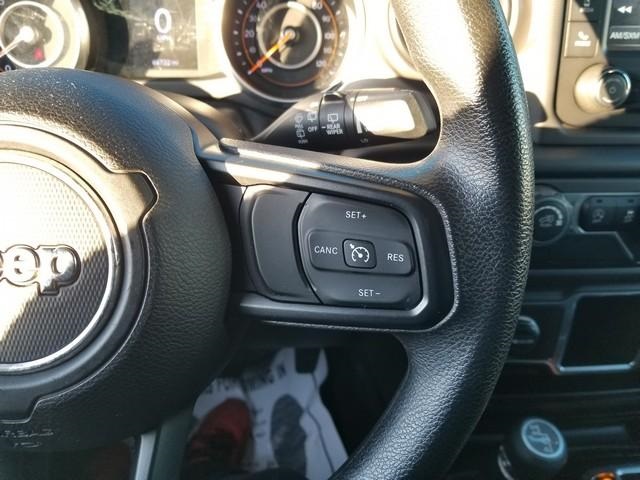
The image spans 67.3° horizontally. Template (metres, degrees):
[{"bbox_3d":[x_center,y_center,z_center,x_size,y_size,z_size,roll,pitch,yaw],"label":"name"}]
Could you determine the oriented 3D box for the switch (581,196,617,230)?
[{"bbox_3d":[0.218,-0.021,0.377,0.027,0.026,0.012,0,11,0],"label":"switch"}]

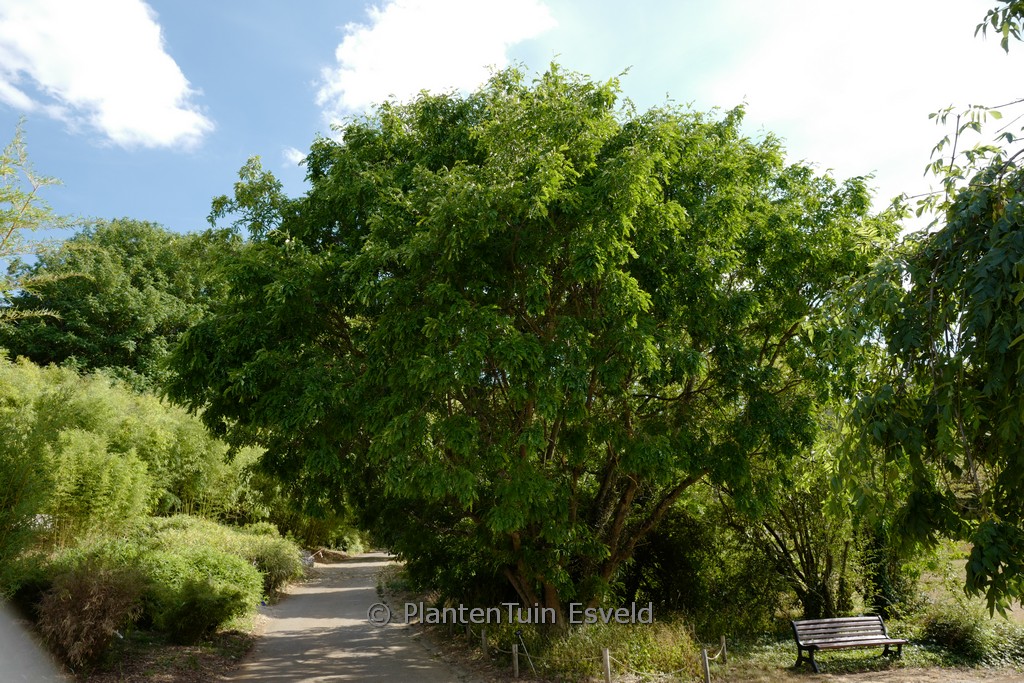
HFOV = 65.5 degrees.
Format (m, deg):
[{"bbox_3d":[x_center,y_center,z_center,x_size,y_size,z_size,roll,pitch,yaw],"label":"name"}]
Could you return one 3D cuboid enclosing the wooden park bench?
[{"bbox_3d":[6.068,5.398,14.276,1.925,0.780,0.670,3,-16,-18],"label":"wooden park bench"}]

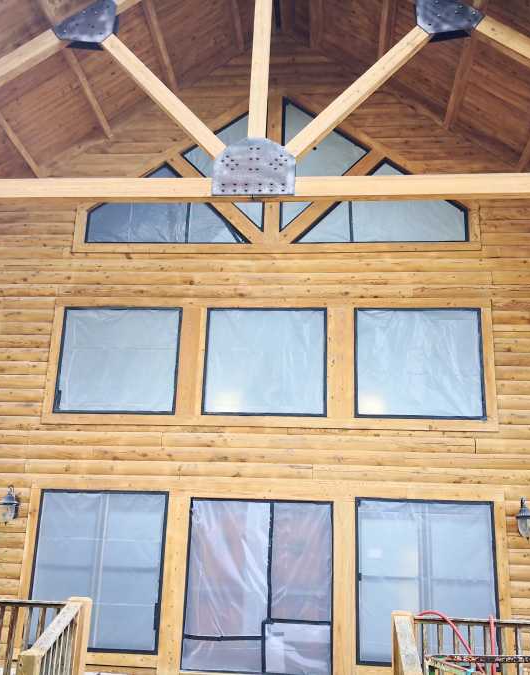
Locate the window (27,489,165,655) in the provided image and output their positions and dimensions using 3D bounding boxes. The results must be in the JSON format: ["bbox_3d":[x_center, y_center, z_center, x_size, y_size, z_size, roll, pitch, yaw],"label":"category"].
[{"bbox_3d":[-2.139,2.955,8.952,1.710,1.950,0.040,0,-16,6],"label":"window"}]

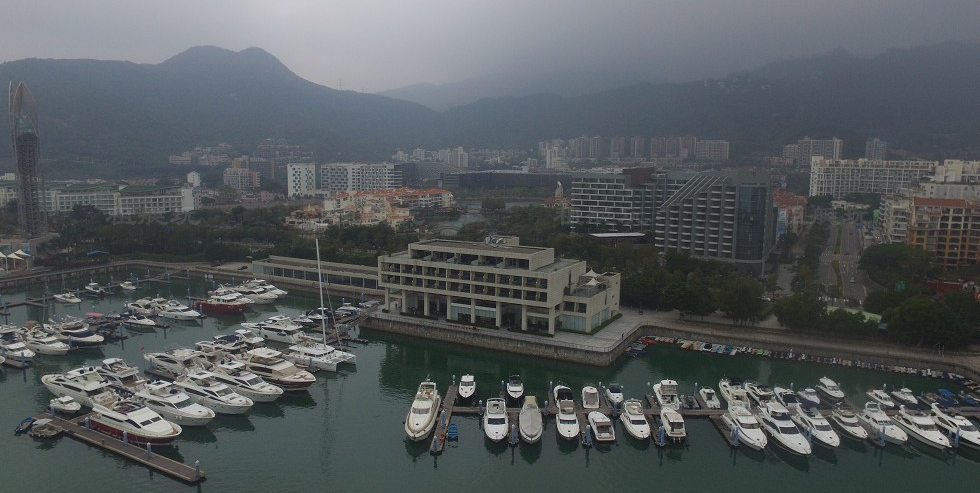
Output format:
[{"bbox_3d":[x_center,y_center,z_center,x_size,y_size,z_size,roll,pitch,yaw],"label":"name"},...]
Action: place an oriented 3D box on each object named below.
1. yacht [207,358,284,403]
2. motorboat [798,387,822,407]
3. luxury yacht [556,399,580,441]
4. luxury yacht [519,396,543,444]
[{"bbox_3d":[-49.634,27.358,115.390,21.000,6.000,5.200,4,8,27],"label":"yacht"},{"bbox_3d":[65.200,30.450,115.190,2.400,2.300,6.300,1,9,2],"label":"motorboat"},{"bbox_3d":[13.760,31.110,100.910,3.800,4.200,12.300,1,9,2],"label":"luxury yacht"},{"bbox_3d":[6.040,27.150,88.260,3.750,4.250,11.900,0,6,0],"label":"luxury yacht"}]

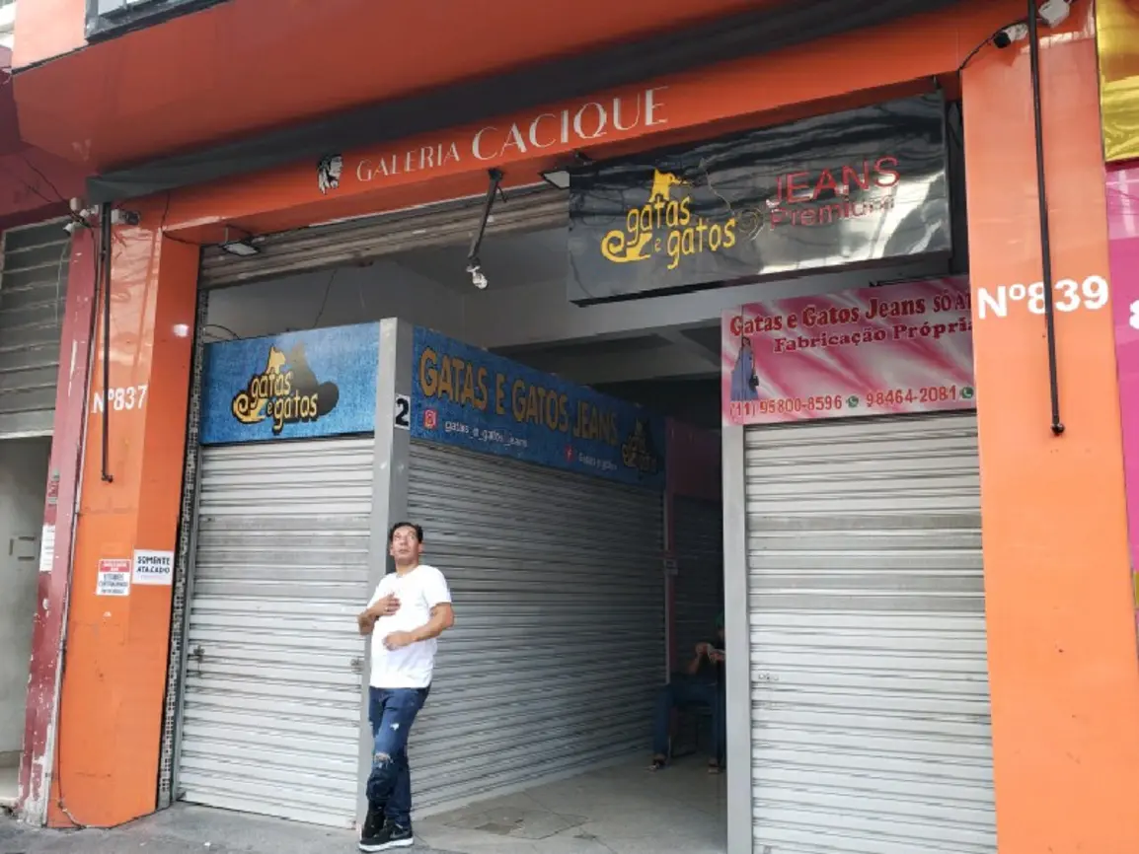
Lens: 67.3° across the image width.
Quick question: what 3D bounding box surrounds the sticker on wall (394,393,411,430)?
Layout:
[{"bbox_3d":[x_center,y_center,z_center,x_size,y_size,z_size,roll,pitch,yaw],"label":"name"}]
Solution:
[{"bbox_3d":[-1.026,-0.090,5.286,0.006,0.206,0.126,-5,-11,34],"label":"sticker on wall"}]

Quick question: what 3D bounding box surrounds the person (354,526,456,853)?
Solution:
[{"bbox_3d":[-0.929,1.445,4.959,0.510,1.735,0.420,-2,-9,20],"label":"person"}]

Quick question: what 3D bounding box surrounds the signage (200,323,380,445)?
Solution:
[{"bbox_3d":[-1.834,-0.269,5.566,1.452,0.711,0.080,-3,-10,24],"label":"signage"}]

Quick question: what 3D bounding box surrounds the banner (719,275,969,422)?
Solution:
[{"bbox_3d":[1.569,-0.385,4.586,1.514,0.680,0.050,-3,-10,24],"label":"banner"}]

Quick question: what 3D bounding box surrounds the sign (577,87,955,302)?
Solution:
[{"bbox_3d":[0.855,-1.054,4.125,1.782,0.742,0.150,-3,-10,24],"label":"sign"}]

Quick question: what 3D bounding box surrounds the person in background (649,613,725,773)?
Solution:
[{"bbox_3d":[0.988,1.975,6.618,0.580,1.170,0.780,-4,-10,30],"label":"person in background"}]

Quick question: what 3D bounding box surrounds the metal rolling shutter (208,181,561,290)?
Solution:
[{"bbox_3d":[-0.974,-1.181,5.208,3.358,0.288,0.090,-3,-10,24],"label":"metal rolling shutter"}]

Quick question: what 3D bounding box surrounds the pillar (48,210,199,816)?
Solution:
[{"bbox_3d":[-2.757,0.546,5.443,0.422,3.605,0.443,-3,-10,24],"label":"pillar"}]

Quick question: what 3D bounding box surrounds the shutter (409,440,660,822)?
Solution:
[{"bbox_3d":[-0.093,1.424,6.495,0.070,2.215,3.250,-5,-11,34],"label":"shutter"}]

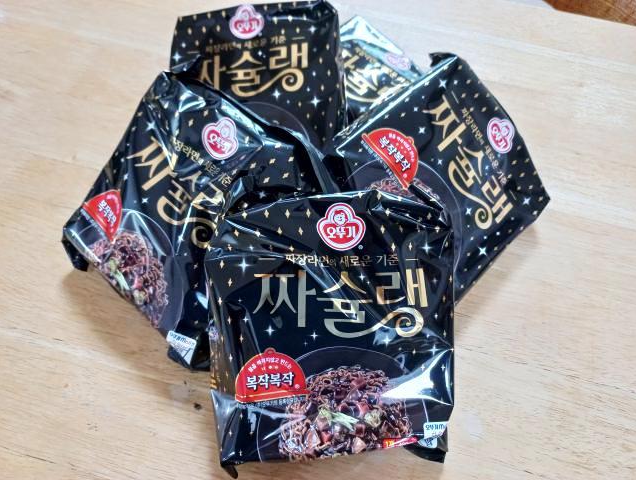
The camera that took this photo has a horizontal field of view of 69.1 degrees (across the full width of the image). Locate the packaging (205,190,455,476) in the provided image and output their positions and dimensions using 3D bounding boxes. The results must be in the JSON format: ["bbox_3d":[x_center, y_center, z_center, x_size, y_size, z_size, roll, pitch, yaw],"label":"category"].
[{"bbox_3d":[0.008,0.049,0.279,0.138,0.040,0.149,0,87,-1],"label":"packaging"}]

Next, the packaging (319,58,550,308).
[{"bbox_3d":[0.084,-0.039,0.329,0.141,0.040,0.134,-41,102,-23],"label":"packaging"}]

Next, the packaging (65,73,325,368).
[{"bbox_3d":[-0.084,-0.016,0.308,0.138,0.040,0.138,39,89,25],"label":"packaging"}]

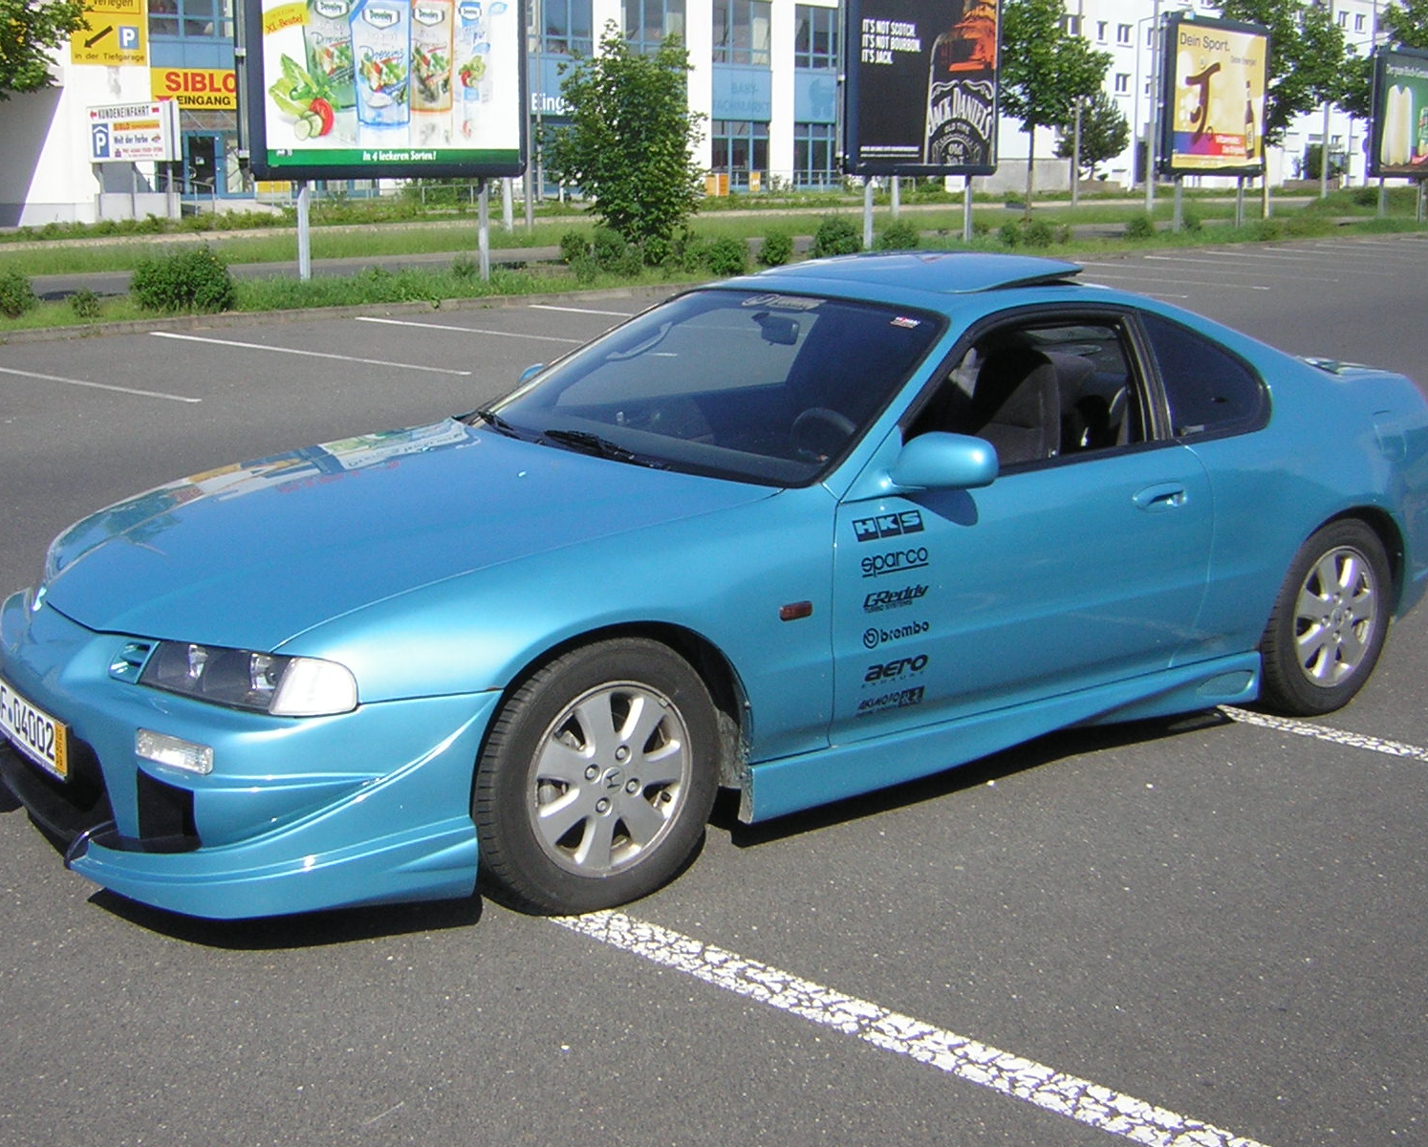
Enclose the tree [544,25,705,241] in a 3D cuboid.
[{"bbox_3d":[-1.093,-5.392,22.000,1.970,2.850,1.900,0,12,-3],"label":"tree"}]

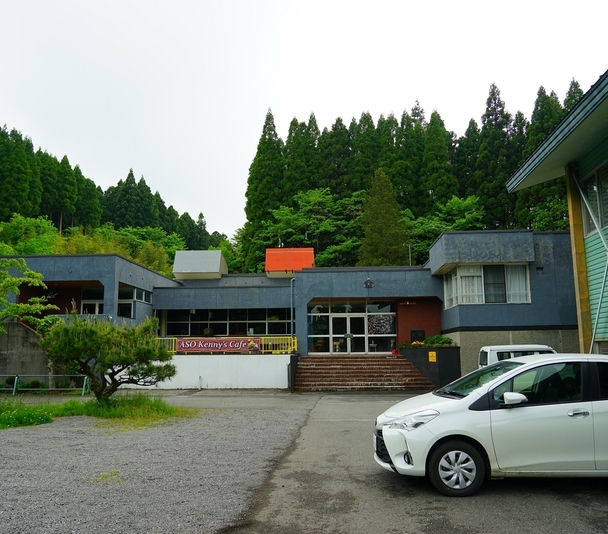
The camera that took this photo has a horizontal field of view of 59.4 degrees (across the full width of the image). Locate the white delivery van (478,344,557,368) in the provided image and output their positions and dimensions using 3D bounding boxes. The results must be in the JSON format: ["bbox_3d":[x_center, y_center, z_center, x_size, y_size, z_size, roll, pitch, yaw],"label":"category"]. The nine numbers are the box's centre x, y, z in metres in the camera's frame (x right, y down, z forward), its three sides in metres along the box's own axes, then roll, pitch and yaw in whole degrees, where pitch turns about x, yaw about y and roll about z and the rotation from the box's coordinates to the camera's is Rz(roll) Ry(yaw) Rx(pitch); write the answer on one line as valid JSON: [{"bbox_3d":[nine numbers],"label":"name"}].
[{"bbox_3d":[8.161,3.670,18.982,3.395,1.880,1.475,-1,-9,4],"label":"white delivery van"}]

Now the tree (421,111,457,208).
[{"bbox_3d":[15.805,-5.699,60.754,4.800,25.547,4.800,-1,-9,4],"label":"tree"}]

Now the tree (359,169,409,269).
[{"bbox_3d":[6.375,-0.397,42.271,4.800,15.475,4.800,-1,-9,4],"label":"tree"}]

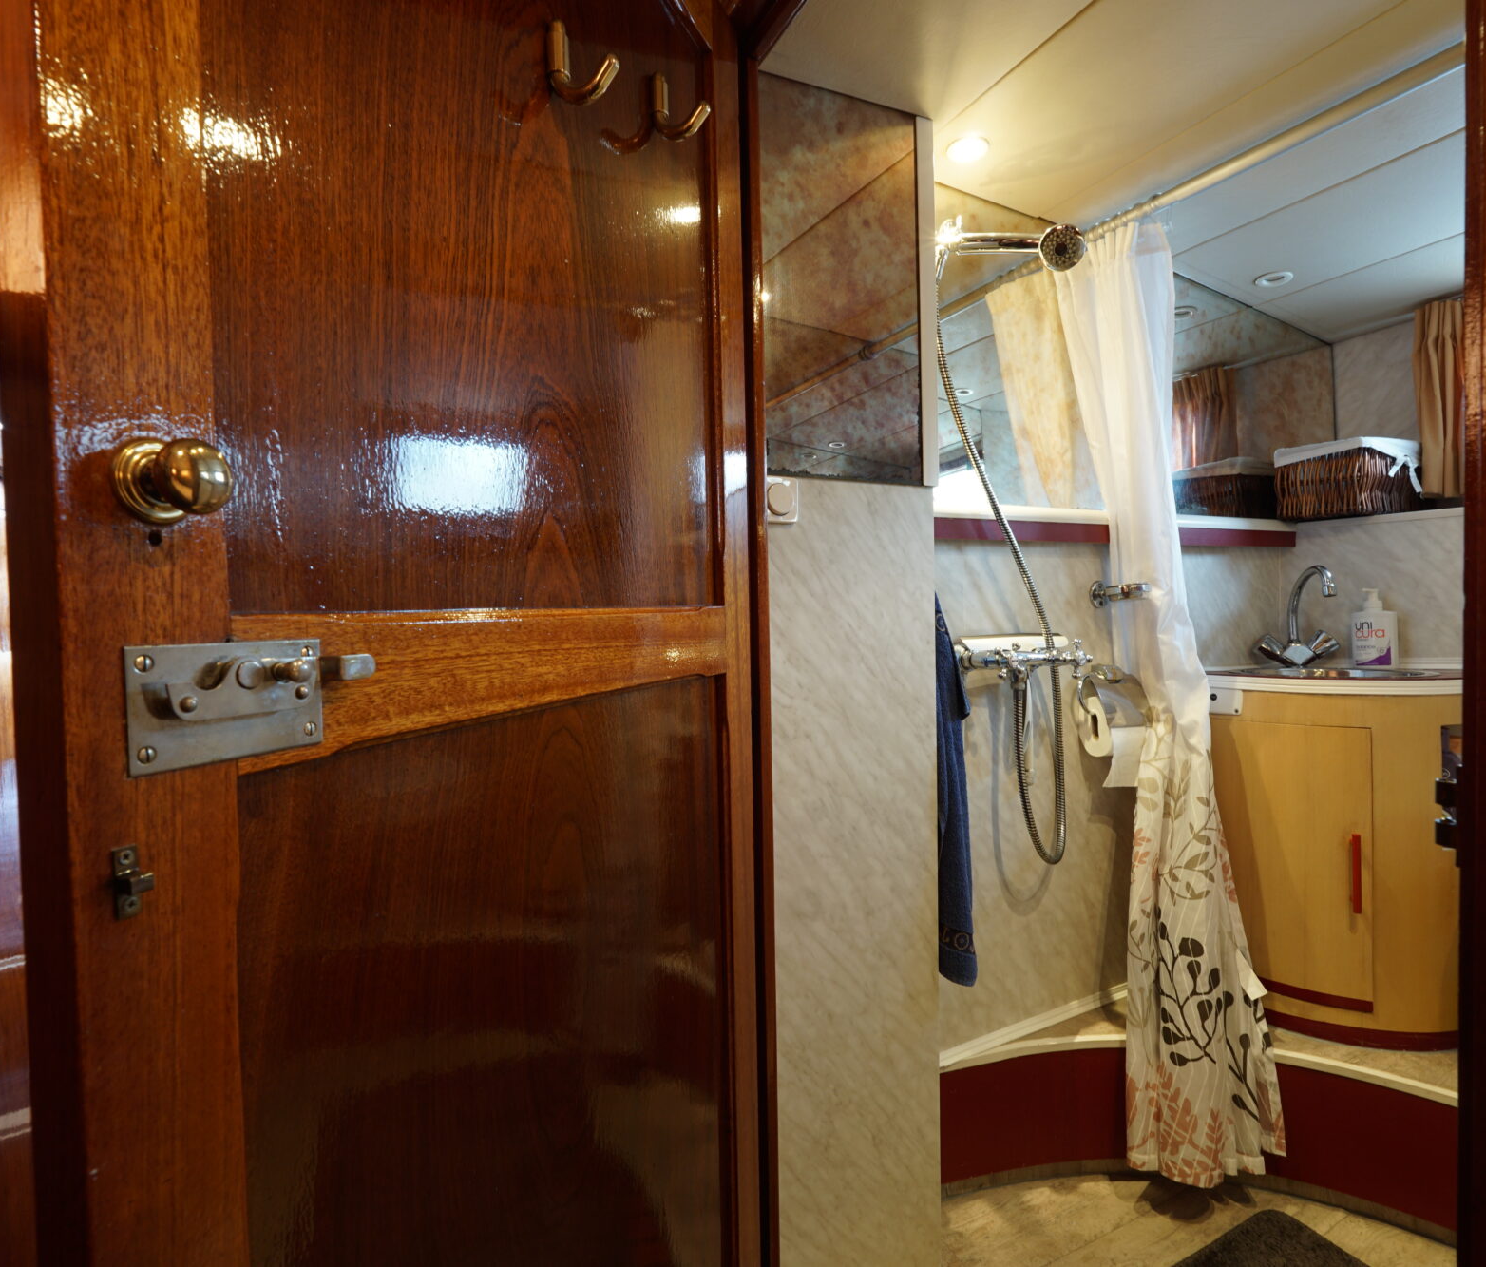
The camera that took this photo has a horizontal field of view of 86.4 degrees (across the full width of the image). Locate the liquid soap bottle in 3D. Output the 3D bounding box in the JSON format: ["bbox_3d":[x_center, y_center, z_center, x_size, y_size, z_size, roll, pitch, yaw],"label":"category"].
[{"bbox_3d":[1.348,-0.011,1.690,0.050,0.170,0.072,-2,2,-32],"label":"liquid soap bottle"}]

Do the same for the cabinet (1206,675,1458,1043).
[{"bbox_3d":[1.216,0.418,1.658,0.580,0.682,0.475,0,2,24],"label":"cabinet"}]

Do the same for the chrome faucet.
[{"bbox_3d":[1.186,-0.034,1.658,0.160,0.215,0.165,-1,1,13],"label":"chrome faucet"}]

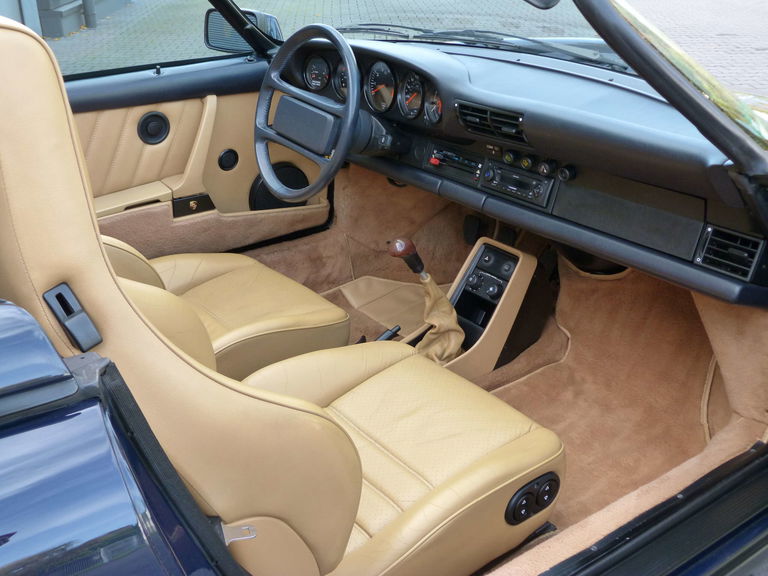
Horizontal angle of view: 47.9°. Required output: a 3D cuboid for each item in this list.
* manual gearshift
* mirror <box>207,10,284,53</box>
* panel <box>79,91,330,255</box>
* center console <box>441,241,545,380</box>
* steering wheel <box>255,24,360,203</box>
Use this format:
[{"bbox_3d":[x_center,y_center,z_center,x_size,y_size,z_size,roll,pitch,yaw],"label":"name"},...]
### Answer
[{"bbox_3d":[0.088,0.018,1.786,0.130,0.335,0.110,-34,37,-24],"label":"manual gearshift"},{"bbox_3d":[-0.369,-0.682,2.284,0.195,0.118,0.120,15,27,32],"label":"mirror"},{"bbox_3d":[-0.535,-0.230,2.061,1.000,0.415,0.110,-16,28,-34],"label":"panel"},{"bbox_3d":[0.186,0.060,1.885,0.340,0.290,0.180,-16,28,-34],"label":"center console"},{"bbox_3d":[-0.152,-0.380,1.904,0.090,0.382,0.382,2,17,-40],"label":"steering wheel"}]

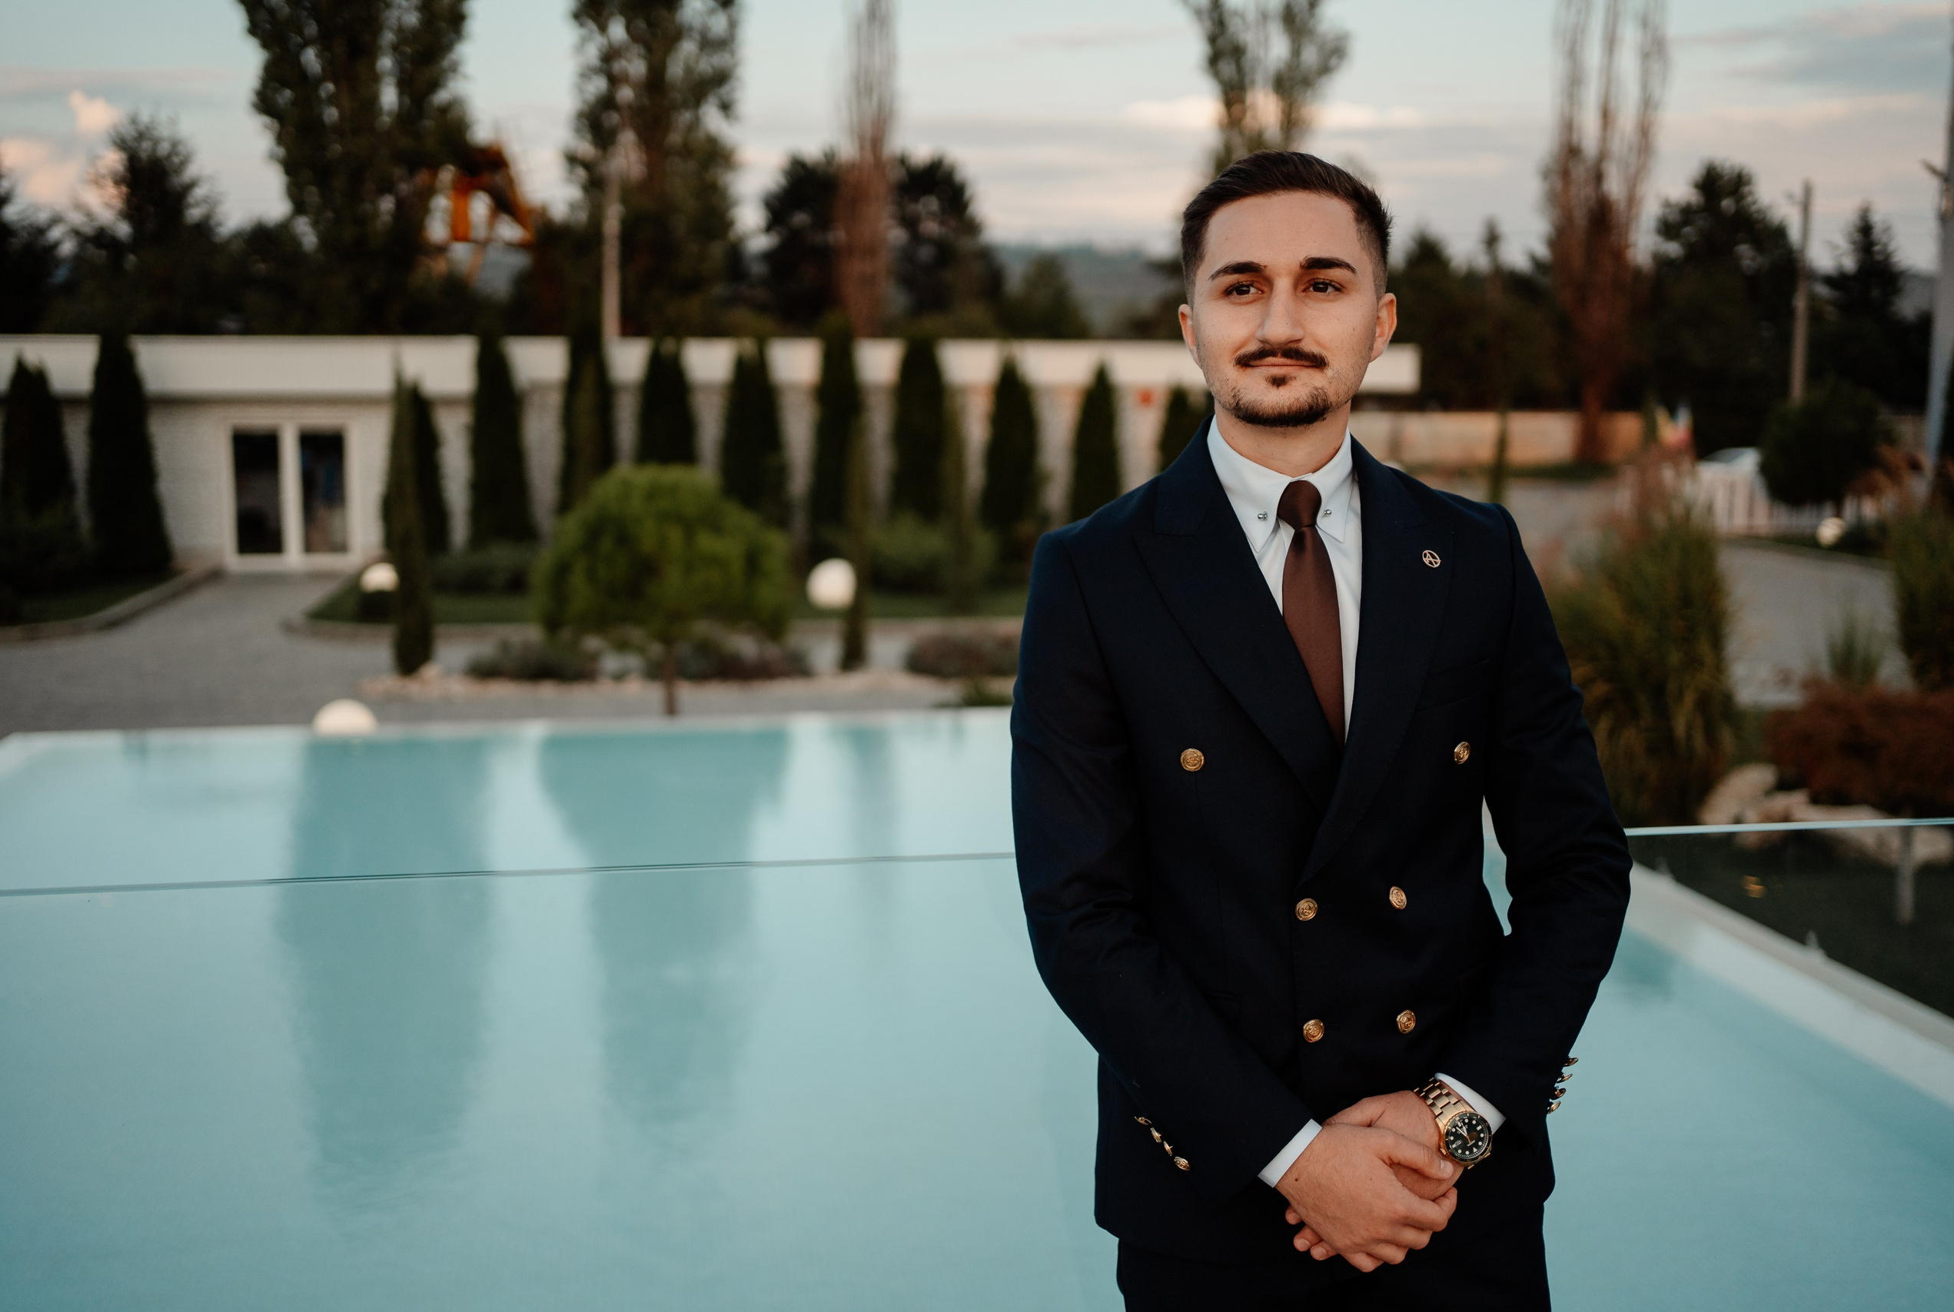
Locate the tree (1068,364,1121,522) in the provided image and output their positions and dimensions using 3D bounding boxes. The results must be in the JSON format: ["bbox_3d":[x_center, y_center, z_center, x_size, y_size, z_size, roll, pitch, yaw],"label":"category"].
[{"bbox_3d":[1.751,-2.826,28.475,0.860,3.025,0.860,0,8,0],"label":"tree"}]

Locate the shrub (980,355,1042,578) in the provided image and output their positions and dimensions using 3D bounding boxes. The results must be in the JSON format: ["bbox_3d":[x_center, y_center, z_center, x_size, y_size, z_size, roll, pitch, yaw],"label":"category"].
[{"bbox_3d":[0.499,-2.753,27.577,0.900,3.116,0.900,0,8,0],"label":"shrub"}]

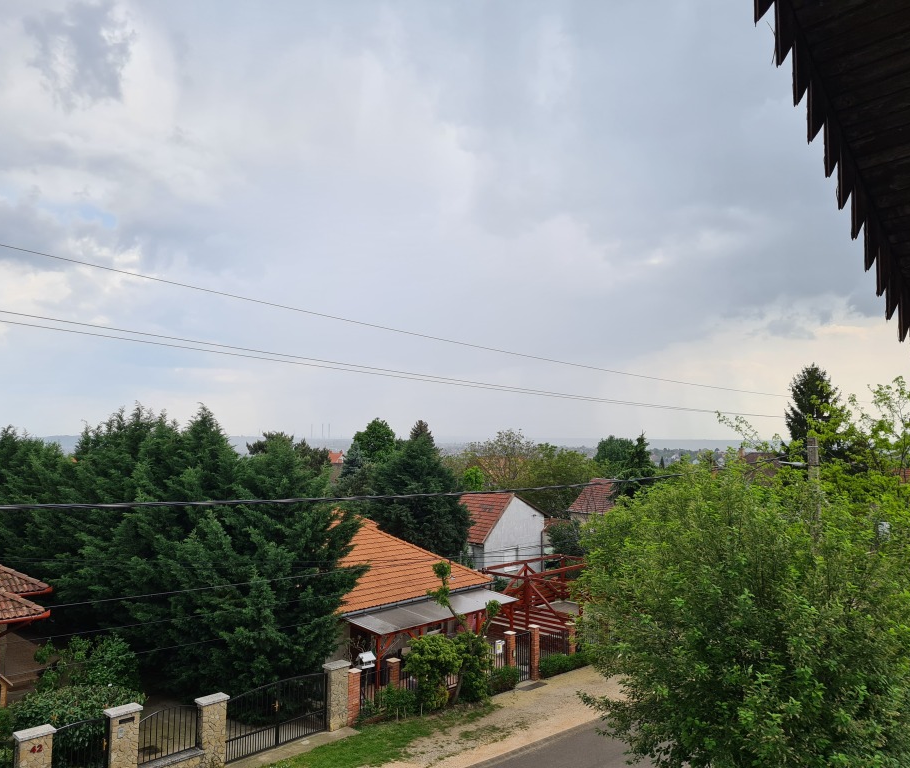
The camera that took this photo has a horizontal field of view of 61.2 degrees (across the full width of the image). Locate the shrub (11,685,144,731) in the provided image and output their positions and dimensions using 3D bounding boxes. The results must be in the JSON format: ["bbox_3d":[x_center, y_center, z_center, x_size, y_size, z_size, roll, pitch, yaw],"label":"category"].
[{"bbox_3d":[-9.149,8.076,18.570,2.100,1.300,2.900,-4,-6,43],"label":"shrub"}]

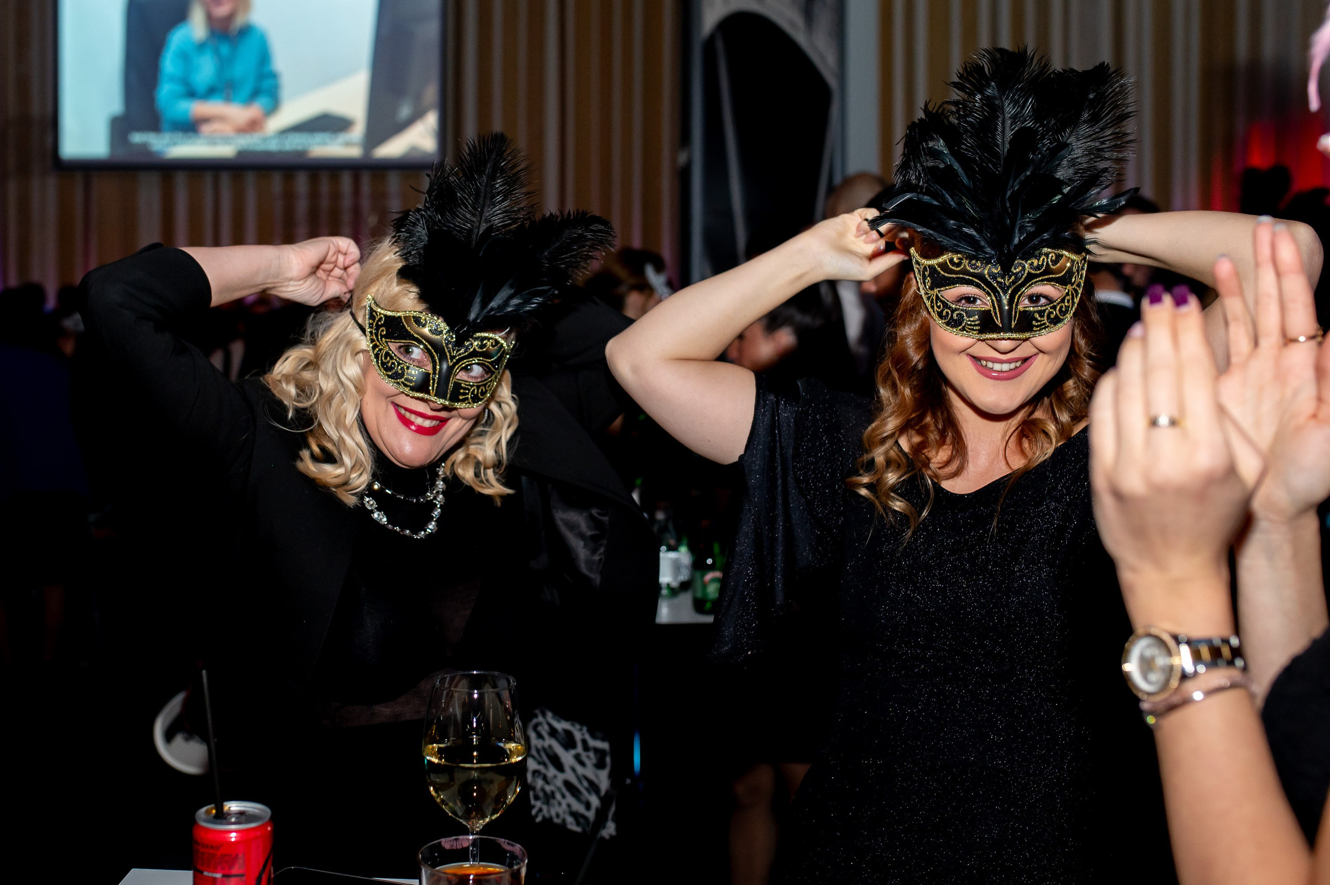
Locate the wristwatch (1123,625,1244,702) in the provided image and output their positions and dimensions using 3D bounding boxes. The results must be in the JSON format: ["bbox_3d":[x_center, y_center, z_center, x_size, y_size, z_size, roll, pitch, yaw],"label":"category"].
[{"bbox_3d":[0.275,0.114,0.680,0.053,0.039,0.060,-6,-15,-27],"label":"wristwatch"}]

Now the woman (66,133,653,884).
[{"bbox_3d":[-0.305,0.550,1.360,0.590,1.680,0.460,1,4,-9],"label":"woman"}]

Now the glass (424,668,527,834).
[{"bbox_3d":[-0.147,0.288,0.993,0.079,0.211,0.079,1,3,0],"label":"glass"}]

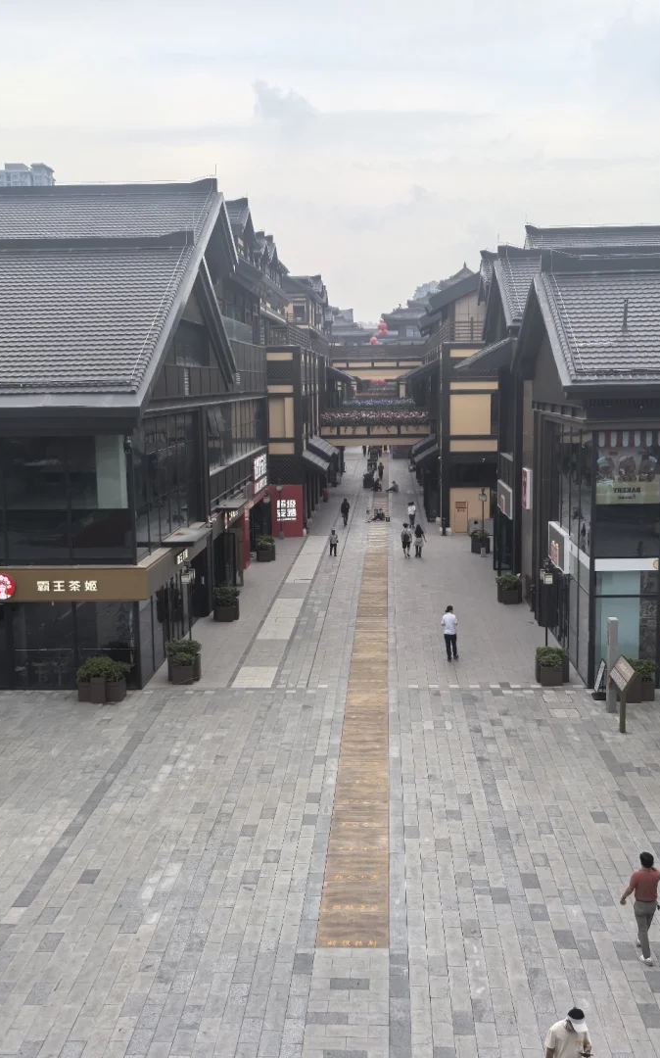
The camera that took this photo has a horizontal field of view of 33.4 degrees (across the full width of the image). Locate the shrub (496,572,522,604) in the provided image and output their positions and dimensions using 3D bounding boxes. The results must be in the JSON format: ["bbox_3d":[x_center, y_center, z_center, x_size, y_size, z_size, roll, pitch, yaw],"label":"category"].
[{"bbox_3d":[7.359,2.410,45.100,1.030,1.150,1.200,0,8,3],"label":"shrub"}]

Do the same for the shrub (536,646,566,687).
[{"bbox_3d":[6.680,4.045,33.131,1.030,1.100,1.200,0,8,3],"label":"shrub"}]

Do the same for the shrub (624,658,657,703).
[{"bbox_3d":[8.554,4.241,31.260,1.280,1.150,1.050,0,8,3],"label":"shrub"}]

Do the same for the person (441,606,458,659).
[{"bbox_3d":[3.937,3.398,35.764,0.560,1.770,0.500,1,8,12],"label":"person"}]

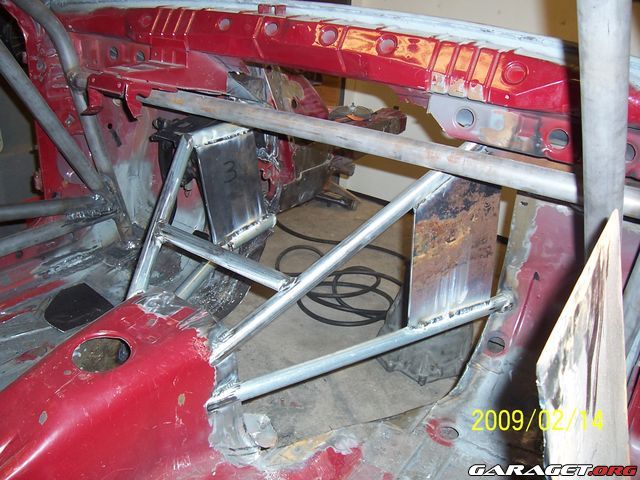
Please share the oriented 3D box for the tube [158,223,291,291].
[{"bbox_3d":[-0.180,0.028,1.130,0.310,0.031,0.031,20,32,30],"label":"tube"}]

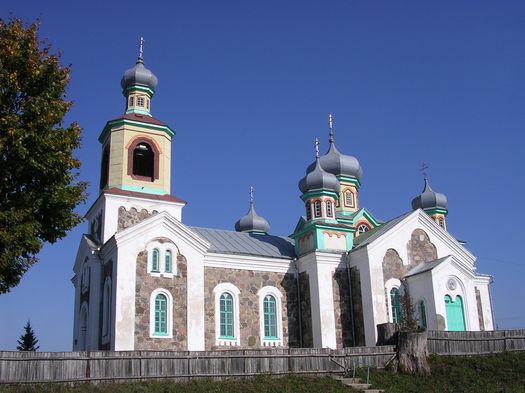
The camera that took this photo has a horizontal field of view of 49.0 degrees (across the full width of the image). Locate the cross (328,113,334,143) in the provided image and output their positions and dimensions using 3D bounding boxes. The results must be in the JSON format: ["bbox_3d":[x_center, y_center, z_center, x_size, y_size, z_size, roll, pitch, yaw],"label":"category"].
[{"bbox_3d":[6.083,-6.125,50.936,0.137,2.888,0.998,8,-21,-27],"label":"cross"}]

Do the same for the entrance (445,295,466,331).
[{"bbox_3d":[11.824,7.316,35.519,1.544,2.520,0.210,8,-21,-27],"label":"entrance"}]

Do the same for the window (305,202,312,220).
[{"bbox_3d":[3.481,1.100,43.150,0.135,1.278,0.522,7,-19,-26],"label":"window"}]

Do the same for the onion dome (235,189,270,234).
[{"bbox_3d":[-0.903,1.528,55.714,3.136,4.500,3.136,-2,-17,-1],"label":"onion dome"}]

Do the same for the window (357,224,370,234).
[{"bbox_3d":[7.919,2.550,44.667,1.208,1.103,0.178,8,-21,-27],"label":"window"}]

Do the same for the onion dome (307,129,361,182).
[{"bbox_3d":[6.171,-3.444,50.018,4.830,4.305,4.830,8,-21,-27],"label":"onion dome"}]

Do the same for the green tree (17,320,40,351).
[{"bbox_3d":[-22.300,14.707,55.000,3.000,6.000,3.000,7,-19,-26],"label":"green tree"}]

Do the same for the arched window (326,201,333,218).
[{"bbox_3d":[4.935,0.917,42.720,0.522,1.278,0.135,7,-19,-26],"label":"arched window"}]

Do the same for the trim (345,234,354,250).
[{"bbox_3d":[6.041,3.090,39.679,0.599,1.365,0.158,8,-21,-27],"label":"trim"}]

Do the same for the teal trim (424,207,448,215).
[{"bbox_3d":[13.511,1.311,46.028,2.730,0.441,2.730,8,-21,-27],"label":"teal trim"}]

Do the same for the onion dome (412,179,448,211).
[{"bbox_3d":[14.631,0.015,50.567,3.060,2.970,3.060,7,-19,-26],"label":"onion dome"}]

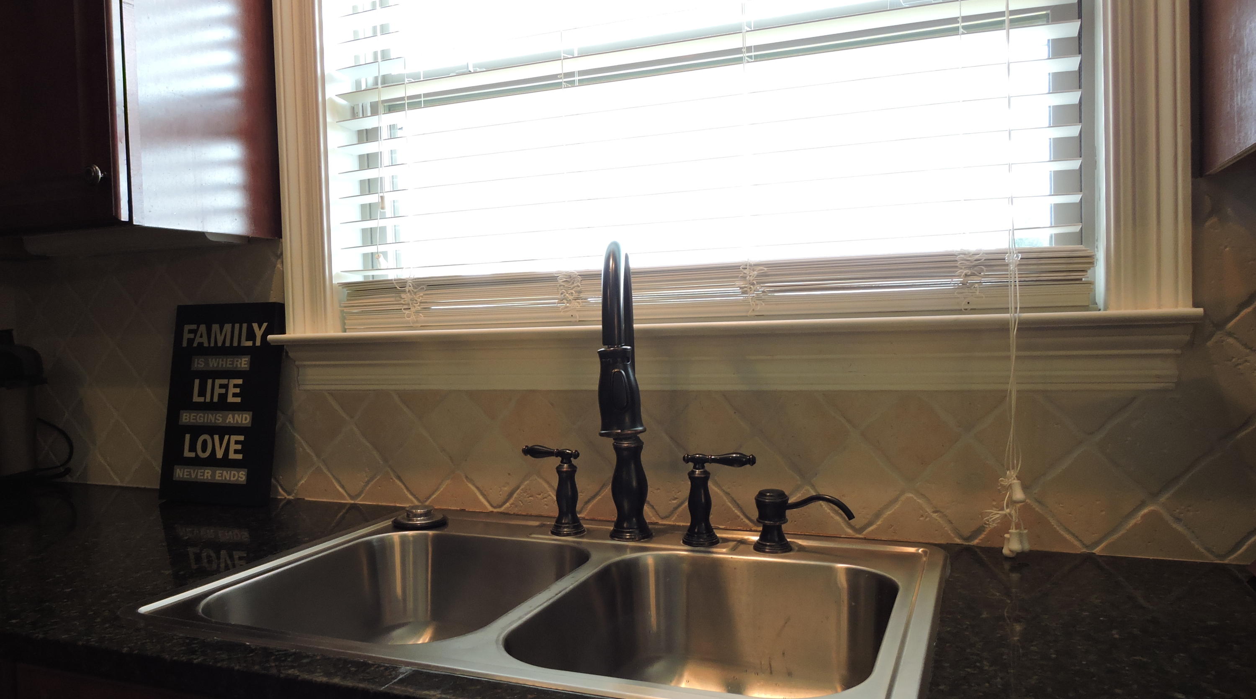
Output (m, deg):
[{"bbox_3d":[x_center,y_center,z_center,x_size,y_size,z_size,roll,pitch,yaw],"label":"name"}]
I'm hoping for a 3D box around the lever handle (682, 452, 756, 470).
[{"bbox_3d":[0.124,0.149,1.165,0.102,0.023,0.021,-1,2,20],"label":"lever handle"}]

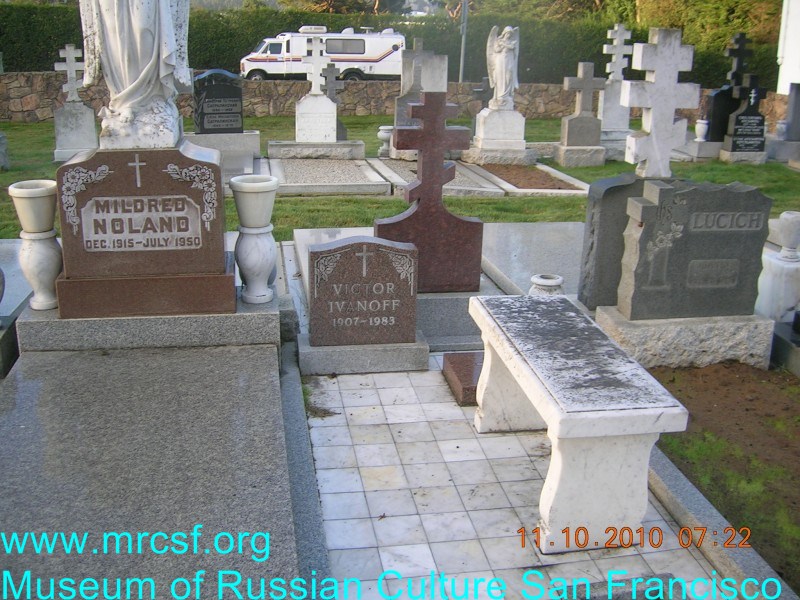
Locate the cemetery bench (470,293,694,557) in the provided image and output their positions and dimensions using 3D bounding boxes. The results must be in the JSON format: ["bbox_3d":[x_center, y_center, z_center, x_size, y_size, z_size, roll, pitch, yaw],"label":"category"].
[{"bbox_3d":[0.505,0.367,2.622,0.360,0.478,0.923,-2,20,-10],"label":"cemetery bench"}]

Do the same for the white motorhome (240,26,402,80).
[{"bbox_3d":[-3.503,-11.055,36.800,7.200,2.700,2.200,-2,19,-11],"label":"white motorhome"}]

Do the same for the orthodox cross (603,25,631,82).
[{"bbox_3d":[2.805,-3.180,10.410,0.360,0.710,0.110,-2,19,-11],"label":"orthodox cross"}]

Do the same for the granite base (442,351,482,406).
[{"bbox_3d":[0.418,0.319,3.360,0.410,0.082,0.340,-2,18,-9],"label":"granite base"}]

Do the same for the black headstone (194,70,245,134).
[{"bbox_3d":[-2.202,-2.402,9.823,0.575,0.736,0.175,-1,19,-10],"label":"black headstone"}]

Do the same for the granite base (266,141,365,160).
[{"bbox_3d":[-1.065,-1.920,10.333,1.212,0.185,0.310,-2,19,-10],"label":"granite base"}]

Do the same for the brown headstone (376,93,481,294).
[{"bbox_3d":[0.144,-0.495,3.799,0.506,0.940,0.120,-2,19,-10],"label":"brown headstone"}]

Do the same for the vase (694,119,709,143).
[{"bbox_3d":[4.156,-2.337,11.129,0.190,0.279,0.190,-2,19,-10],"label":"vase"}]

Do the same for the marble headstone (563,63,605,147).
[{"bbox_3d":[2.204,-2.365,9.800,0.475,0.990,0.190,-3,19,-12],"label":"marble headstone"}]

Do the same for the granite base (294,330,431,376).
[{"bbox_3d":[-0.163,0.232,3.601,0.562,0.113,0.200,-1,19,-10],"label":"granite base"}]

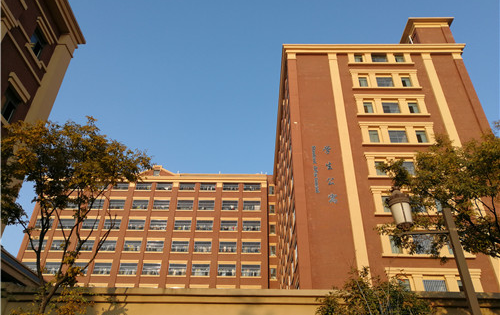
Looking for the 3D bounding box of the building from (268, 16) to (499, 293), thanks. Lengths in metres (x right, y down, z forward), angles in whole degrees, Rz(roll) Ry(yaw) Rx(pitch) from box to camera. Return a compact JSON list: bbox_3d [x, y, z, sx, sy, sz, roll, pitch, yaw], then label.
[{"bbox_3d":[13.435,8.510,45.610,19.527,41.035,29.573,0,-34,1],"label":"building"}]

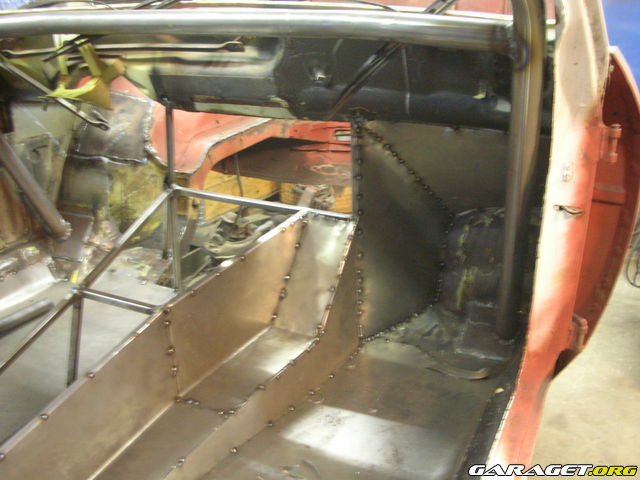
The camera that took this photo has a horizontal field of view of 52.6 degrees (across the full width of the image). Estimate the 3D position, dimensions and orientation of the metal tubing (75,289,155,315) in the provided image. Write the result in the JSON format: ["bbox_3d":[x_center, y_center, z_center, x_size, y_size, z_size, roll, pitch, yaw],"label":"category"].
[{"bbox_3d":[-0.397,0.119,1.260,0.187,0.017,0.017,10,16,21],"label":"metal tubing"}]

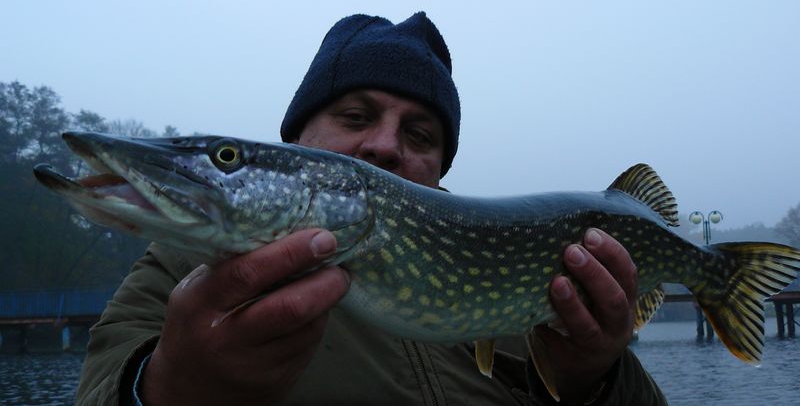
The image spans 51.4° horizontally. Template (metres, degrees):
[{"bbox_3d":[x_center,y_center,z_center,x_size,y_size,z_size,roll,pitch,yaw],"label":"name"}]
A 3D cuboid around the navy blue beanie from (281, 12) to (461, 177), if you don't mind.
[{"bbox_3d":[-0.029,-0.118,0.905,0.195,0.185,0.230,15,-12,-3],"label":"navy blue beanie"}]

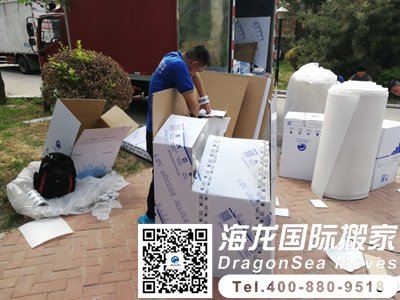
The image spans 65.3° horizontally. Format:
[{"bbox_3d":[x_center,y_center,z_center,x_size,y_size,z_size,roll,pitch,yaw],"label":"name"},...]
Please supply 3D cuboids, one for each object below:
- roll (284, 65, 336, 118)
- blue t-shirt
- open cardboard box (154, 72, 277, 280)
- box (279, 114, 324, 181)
[{"bbox_3d":[1.542,-0.512,4.442,0.680,1.310,0.680,1,16,0],"label":"roll"},{"bbox_3d":[-0.274,-0.465,2.551,0.360,0.680,0.460,12,12,-25],"label":"blue t-shirt"},{"bbox_3d":[0.197,0.133,2.436,0.760,1.220,1.080,4,21,11],"label":"open cardboard box"},{"bbox_3d":[1.307,-0.073,3.980,0.470,0.710,0.550,6,16,16],"label":"box"}]

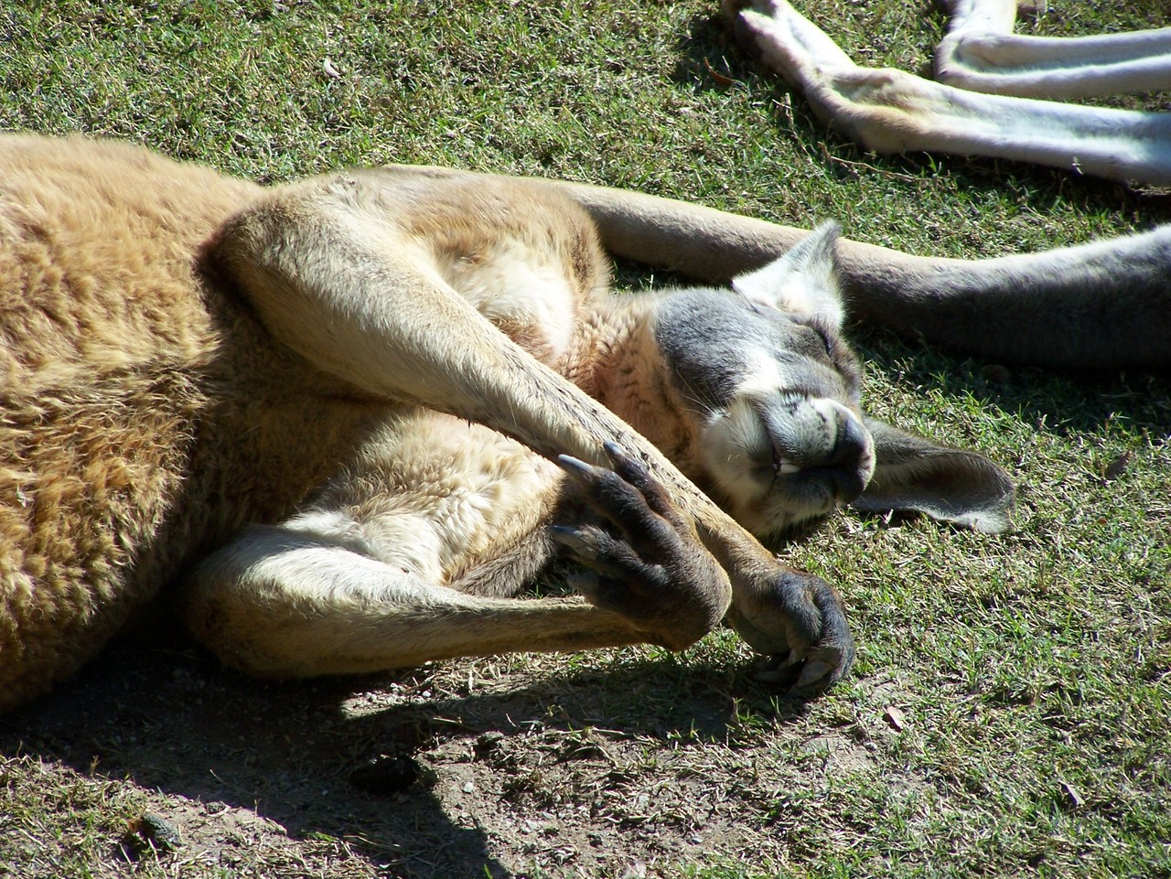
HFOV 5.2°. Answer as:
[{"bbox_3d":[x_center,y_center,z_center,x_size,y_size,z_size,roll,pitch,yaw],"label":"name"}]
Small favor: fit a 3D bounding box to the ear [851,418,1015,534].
[{"bbox_3d":[0.189,0.018,7.120,0.108,0.052,0.035,16,14,-15],"label":"ear"}]

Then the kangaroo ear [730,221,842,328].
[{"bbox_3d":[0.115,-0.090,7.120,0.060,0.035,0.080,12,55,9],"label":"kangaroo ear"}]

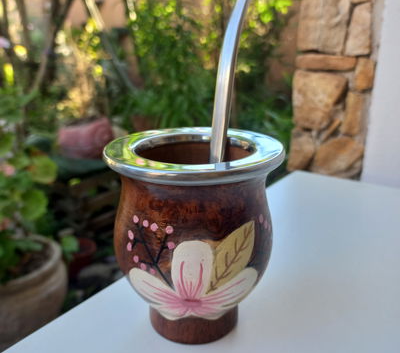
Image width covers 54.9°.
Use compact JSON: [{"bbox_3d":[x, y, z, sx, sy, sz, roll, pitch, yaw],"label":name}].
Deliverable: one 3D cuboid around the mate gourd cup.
[{"bbox_3d":[-0.003,0.032,0.206,0.088,0.098,0.088,0,18,0],"label":"mate gourd cup"}]

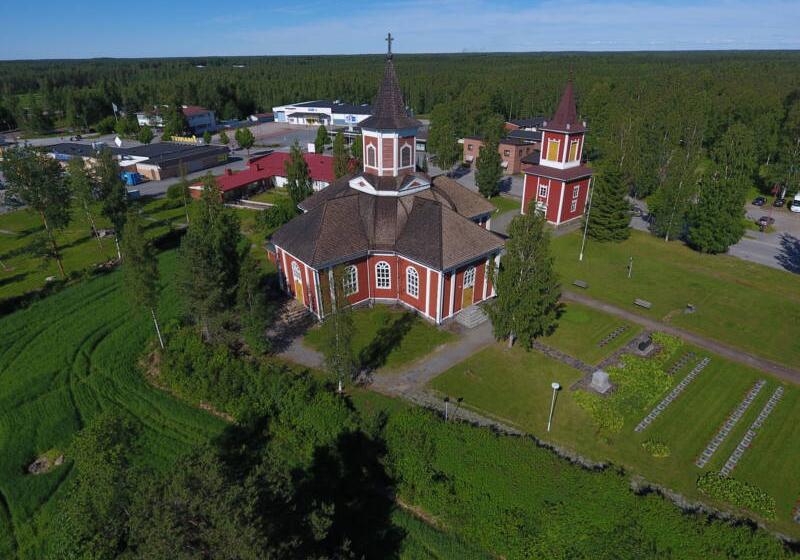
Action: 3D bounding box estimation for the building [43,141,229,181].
[{"bbox_3d":[-82.566,-37.354,138.167,61.185,4.300,29.556,10,28,20],"label":"building"}]

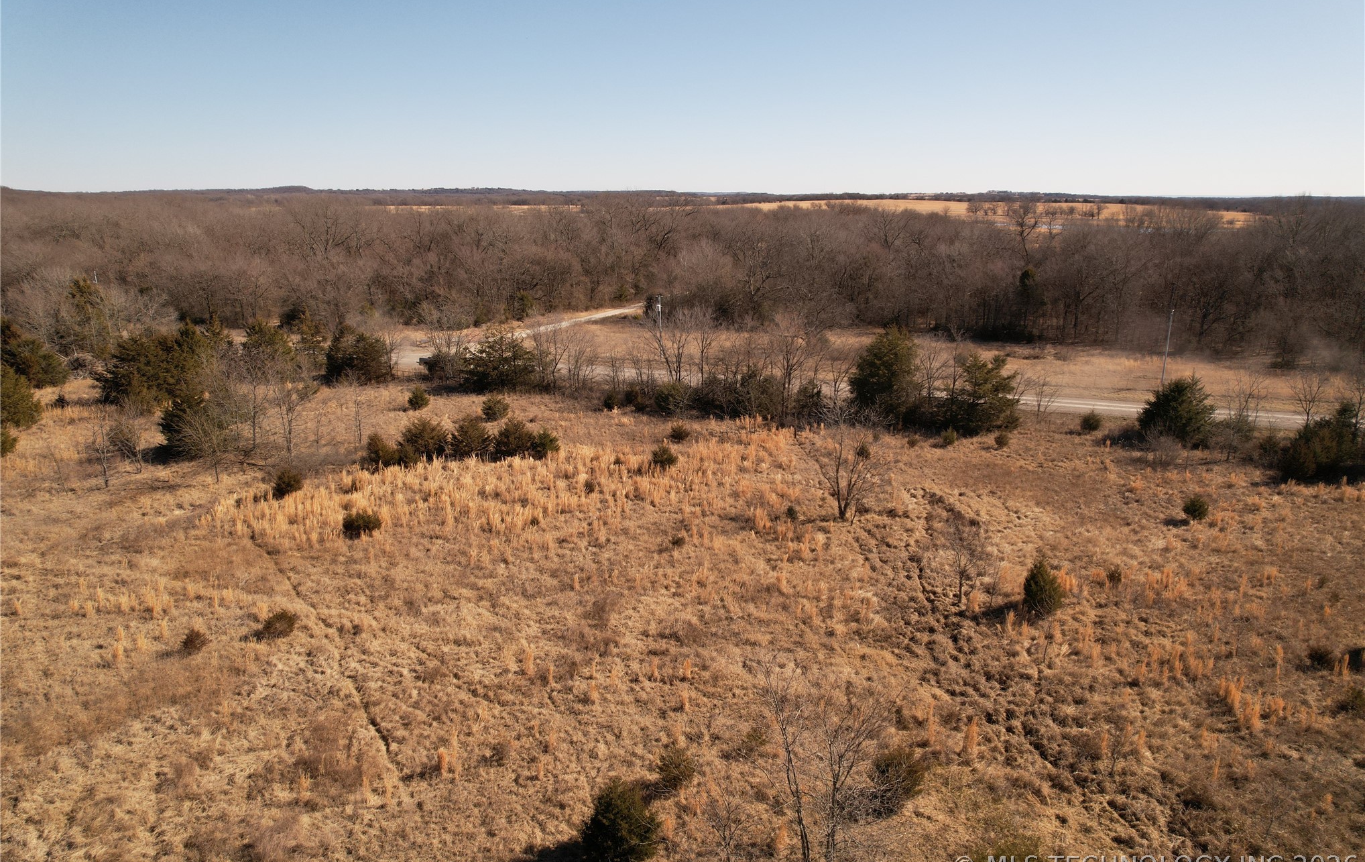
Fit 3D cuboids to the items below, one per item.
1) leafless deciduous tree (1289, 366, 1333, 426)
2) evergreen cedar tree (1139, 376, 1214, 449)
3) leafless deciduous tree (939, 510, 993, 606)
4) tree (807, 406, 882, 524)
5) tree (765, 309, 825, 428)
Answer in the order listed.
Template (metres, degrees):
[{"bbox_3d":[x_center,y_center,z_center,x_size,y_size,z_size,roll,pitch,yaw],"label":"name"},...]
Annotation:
[{"bbox_3d":[53.005,-2.394,70.689,2.900,6.310,2.900,12,20,36],"label":"leafless deciduous tree"},{"bbox_3d":[41.535,-1.815,69.556,5.620,5.740,5.620,10,18,30],"label":"evergreen cedar tree"},{"bbox_3d":[14.081,6.372,41.664,2.550,5.050,2.550,6,17,19],"label":"leafless deciduous tree"},{"bbox_3d":[9.992,2.116,52.247,4.430,7.430,4.430,3,16,11],"label":"tree"},{"bbox_3d":[10.094,-5.551,74.272,5.330,10.130,5.330,2,16,8],"label":"tree"}]

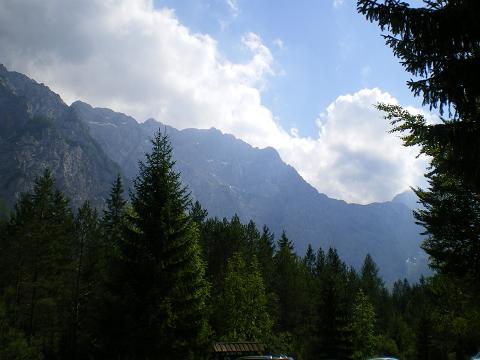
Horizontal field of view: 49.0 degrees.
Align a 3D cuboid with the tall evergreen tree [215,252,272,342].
[{"bbox_3d":[0.193,7.596,29.095,3.300,7.400,3.300,-1,-19,0],"label":"tall evergreen tree"}]

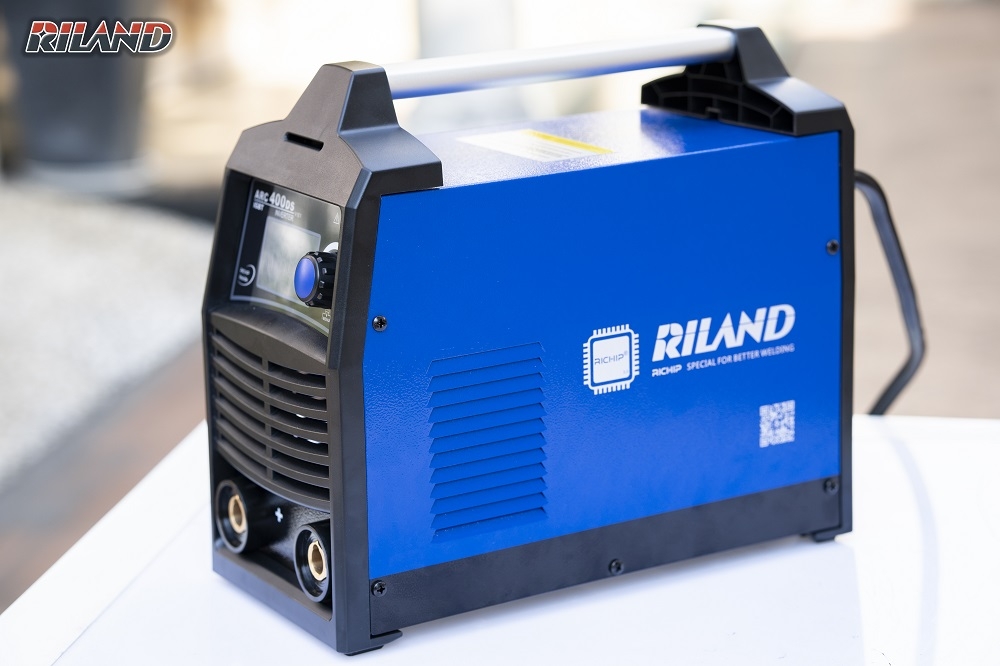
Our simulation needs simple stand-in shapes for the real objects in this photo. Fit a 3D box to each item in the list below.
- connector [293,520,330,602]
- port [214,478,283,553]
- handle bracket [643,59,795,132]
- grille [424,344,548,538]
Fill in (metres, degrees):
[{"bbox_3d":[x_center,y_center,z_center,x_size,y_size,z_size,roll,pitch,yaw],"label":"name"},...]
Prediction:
[{"bbox_3d":[-0.076,0.103,1.064,0.020,0.035,0.035,-10,15,-30],"label":"connector"},{"bbox_3d":[-0.120,0.087,1.137,0.021,0.035,0.035,-10,15,-30],"label":"port"},{"bbox_3d":[0.119,-0.130,1.185,0.027,0.042,0.134,-10,15,-30],"label":"handle bracket"},{"bbox_3d":[-0.004,0.050,1.069,0.065,0.086,0.005,-10,15,-30],"label":"grille"}]

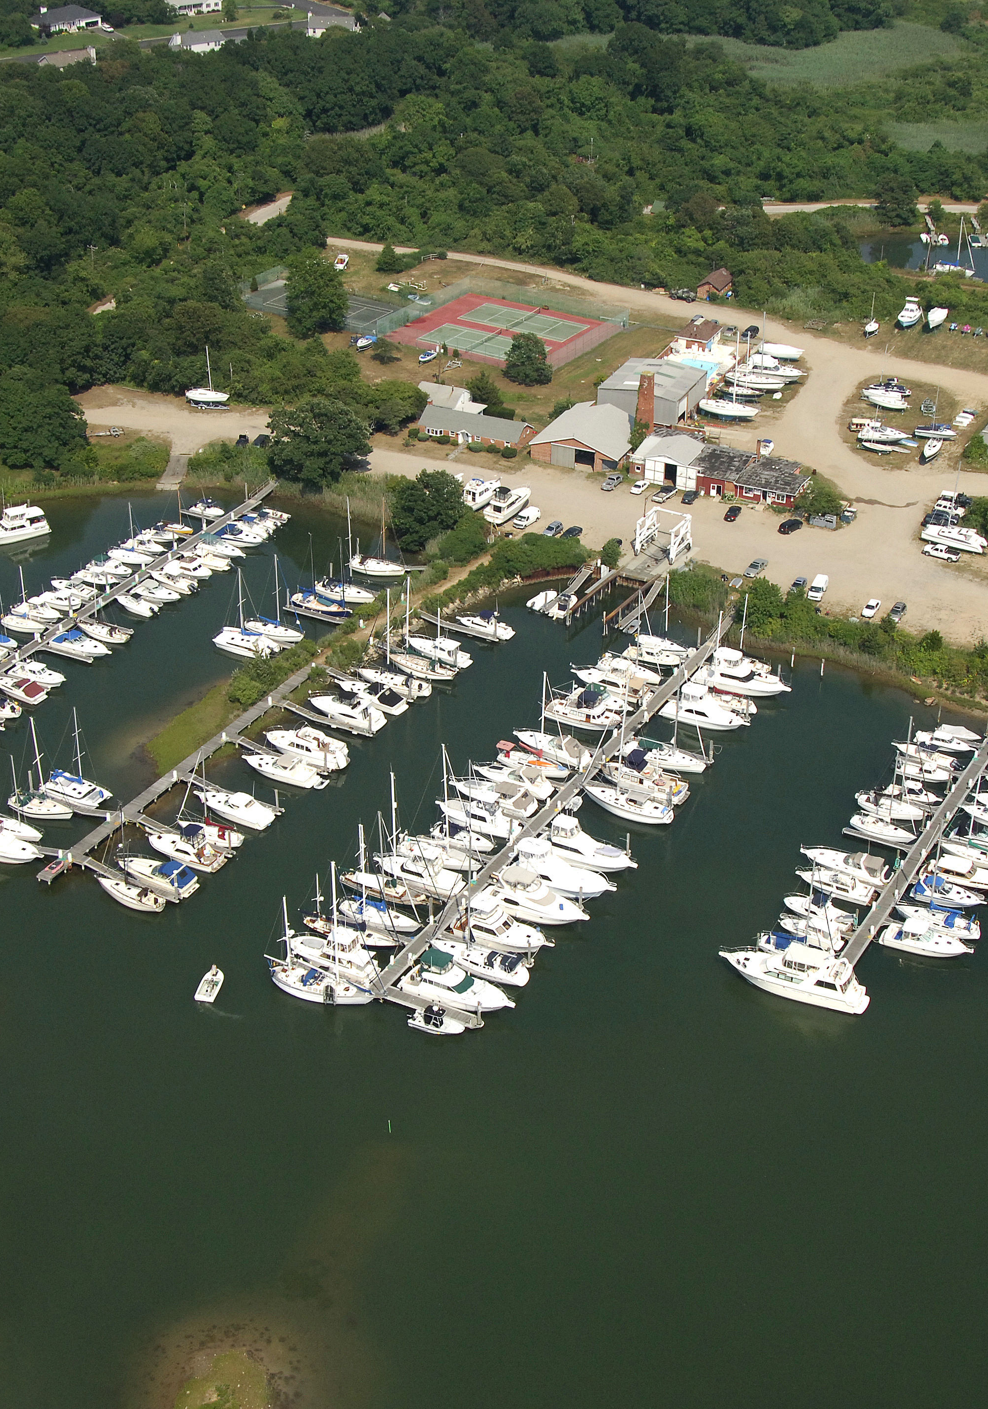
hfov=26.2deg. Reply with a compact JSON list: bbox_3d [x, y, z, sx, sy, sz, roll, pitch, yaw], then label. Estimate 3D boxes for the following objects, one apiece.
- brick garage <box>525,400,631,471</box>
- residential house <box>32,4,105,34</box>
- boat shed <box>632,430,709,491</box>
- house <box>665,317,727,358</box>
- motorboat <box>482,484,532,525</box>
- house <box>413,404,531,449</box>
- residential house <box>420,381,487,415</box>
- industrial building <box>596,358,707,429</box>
[{"bbox_3d":[17.040,-46.060,361.110,15.900,5.200,18.000,13,32,20],"label":"brick garage"},{"bbox_3d":[-126.990,-203.140,625.640,21.000,5.400,10.500,-13,32,-22],"label":"residential house"},{"bbox_3d":[29.740,-40.200,350.610,10.600,5.700,9.000,12,32,19],"label":"boat shed"},{"bbox_3d":[39.710,-70.190,404.530,6.900,3.500,9.800,14,32,22],"label":"house"},{"bbox_3d":[2.693,-32.168,334.237,3.700,4.800,10.000,21,36,31],"label":"motorboat"},{"bbox_3d":[-2.814,-47.983,363.827,19.000,4.400,7.200,14,32,21],"label":"house"},{"bbox_3d":[-7.147,-53.493,372.916,11.500,4.800,7.900,13,32,21],"label":"residential house"},{"bbox_3d":[28.384,-55.779,376.543,14.800,5.900,16.200,12,32,19],"label":"industrial building"}]

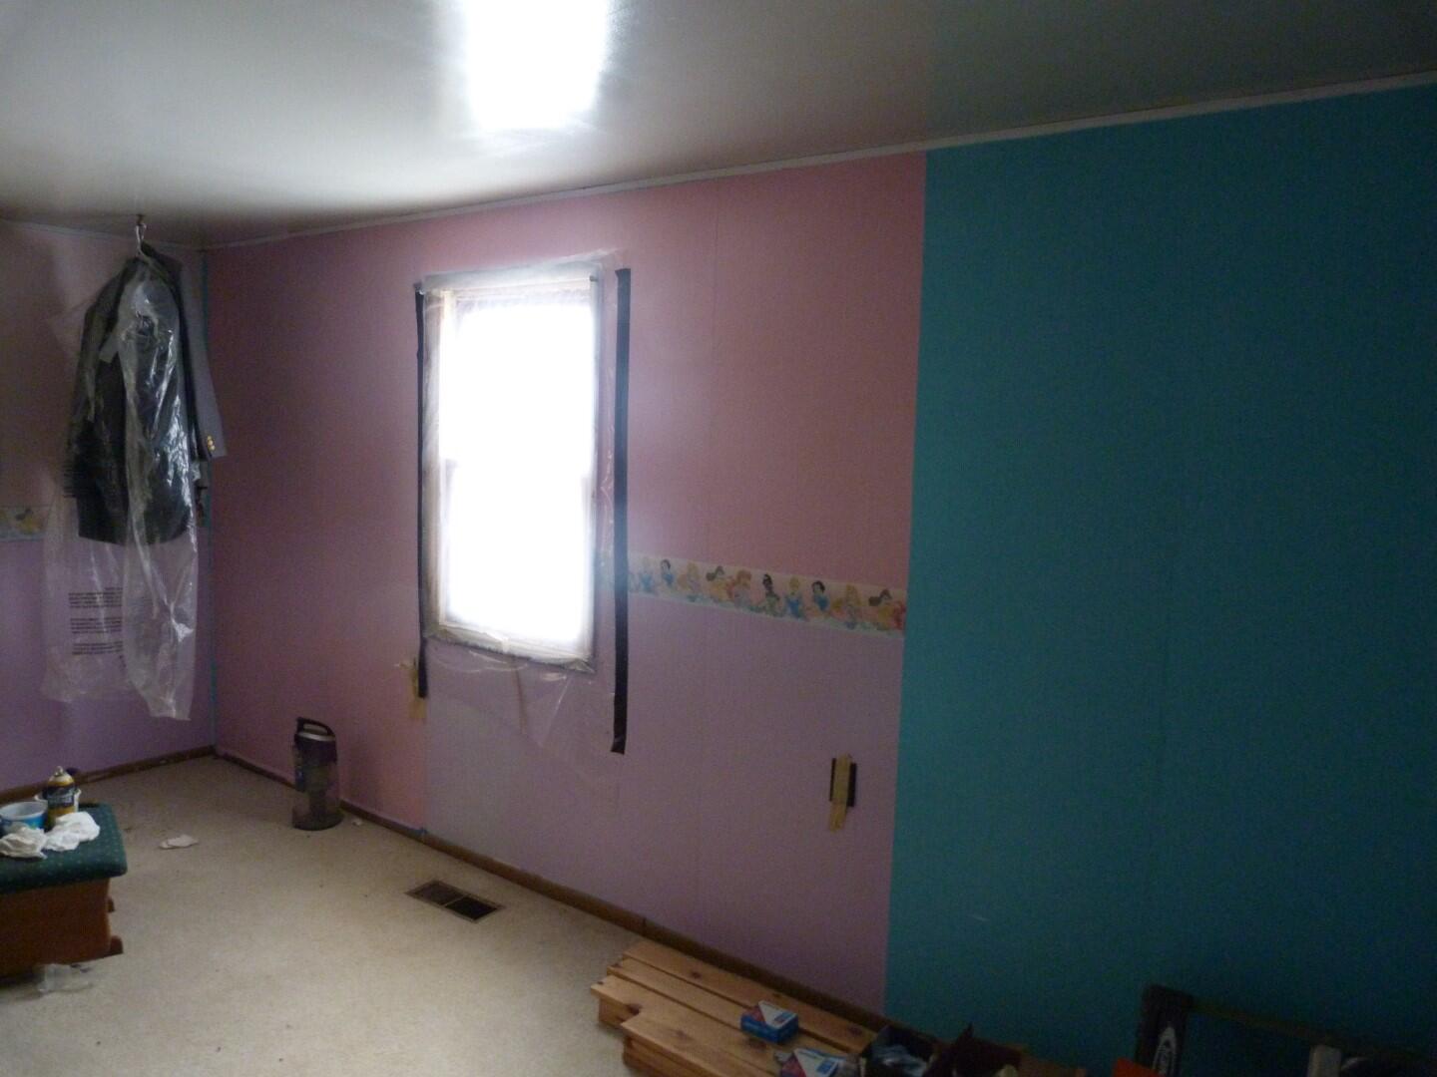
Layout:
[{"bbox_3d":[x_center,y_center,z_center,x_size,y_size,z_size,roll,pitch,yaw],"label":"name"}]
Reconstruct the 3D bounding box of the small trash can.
[{"bbox_3d":[-1.513,0.877,3.919,0.185,0.390,0.180,2,6,0],"label":"small trash can"}]

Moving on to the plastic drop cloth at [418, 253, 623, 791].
[{"bbox_3d":[-0.697,-0.079,3.348,0.945,1.590,0.080,6,8,35],"label":"plastic drop cloth"}]

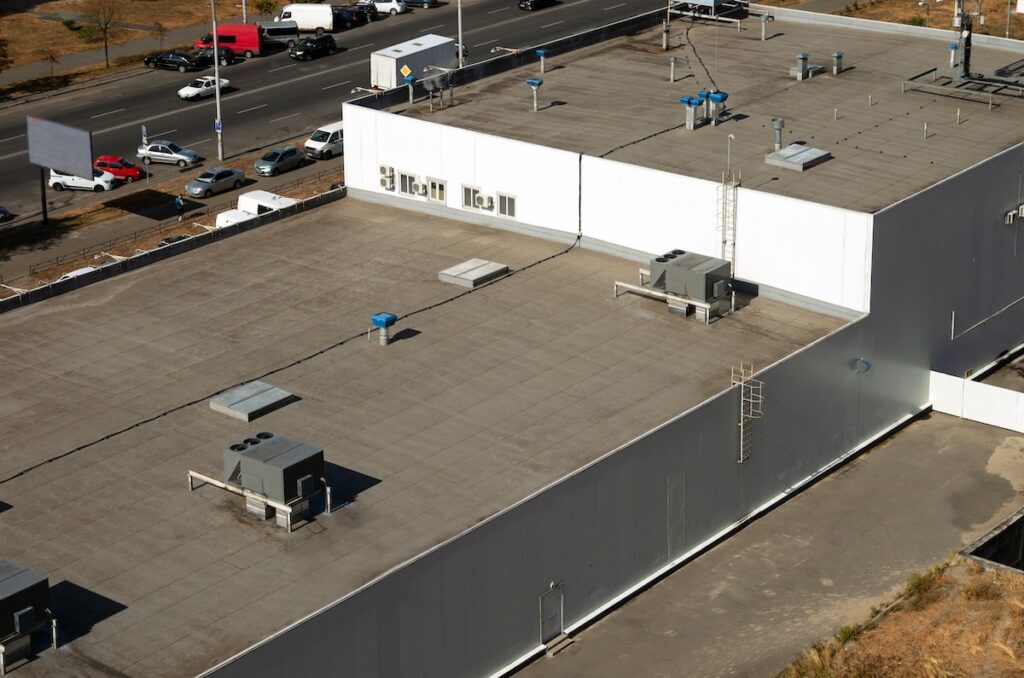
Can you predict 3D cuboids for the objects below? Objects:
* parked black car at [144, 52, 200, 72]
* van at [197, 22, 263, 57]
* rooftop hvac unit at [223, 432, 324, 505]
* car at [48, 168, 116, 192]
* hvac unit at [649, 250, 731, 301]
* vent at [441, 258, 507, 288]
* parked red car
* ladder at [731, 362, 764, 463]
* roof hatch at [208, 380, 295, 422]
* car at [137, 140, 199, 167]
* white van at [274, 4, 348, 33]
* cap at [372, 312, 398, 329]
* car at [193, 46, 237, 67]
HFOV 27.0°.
[{"bbox_3d":[-27.978,-22.956,175.460,4.250,1.410,1.720,7,22,18],"label":"parked black car"},{"bbox_3d":[-23.554,-24.949,177.788,5.350,2.500,1.980,2,21,7],"label":"van"},{"bbox_3d":[-9.093,4.889,81.650,3.211,1.414,2.217,16,26,36],"label":"rooftop hvac unit"},{"bbox_3d":[-28.818,-10.866,142.663,4.250,1.540,1.780,2,21,6],"label":"car"},{"bbox_3d":[8.310,-2.967,99.172,3.110,1.355,2.040,16,26,36],"label":"hvac unit"},{"bbox_3d":[-1.842,-3.219,104.022,2.140,0.365,2.730,15,26,35],"label":"vent"},{"bbox_3d":[-26.935,-11.799,146.299,3.880,1.500,1.690,6,22,16],"label":"parked red car"},{"bbox_3d":[10.184,3.236,91.343,1.340,4.380,0.750,16,26,36],"label":"ladder"},{"bbox_3d":[-11.143,2.692,91.597,2.311,0.346,2.775,16,26,36],"label":"roof hatch"},{"bbox_3d":[-23.889,-12.910,147.991,4.250,1.420,1.700,4,21,12],"label":"car"},{"bbox_3d":[-18.166,-27.946,186.731,5.300,2.450,1.950,1,21,5],"label":"white van"},{"bbox_3d":[-5.677,-0.794,95.284,0.840,0.420,0.840,16,26,36],"label":"cap"},{"bbox_3d":[-25.031,-23.614,177.039,3.950,1.450,1.680,1,21,5],"label":"car"}]

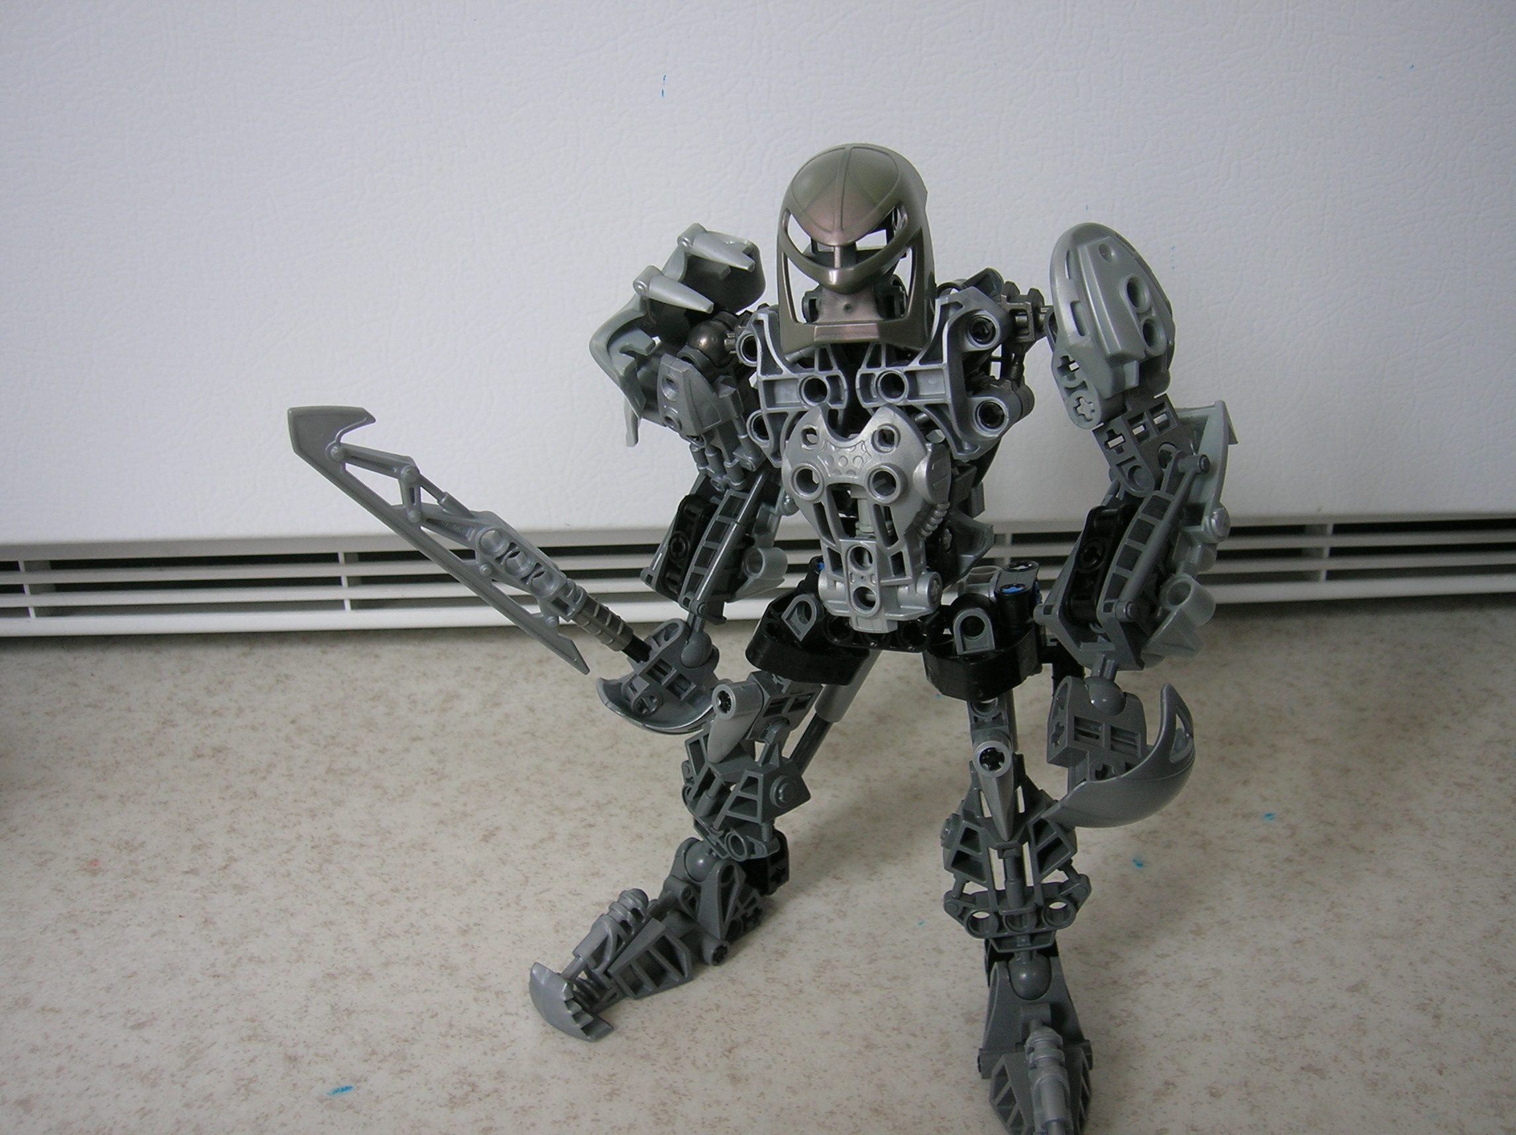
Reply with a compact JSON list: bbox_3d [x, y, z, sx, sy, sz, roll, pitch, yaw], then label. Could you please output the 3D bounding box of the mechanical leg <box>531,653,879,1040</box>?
[{"bbox_3d":[-0.009,0.057,0.342,0.036,0.077,0.070,16,28,35],"label":"mechanical leg"}]

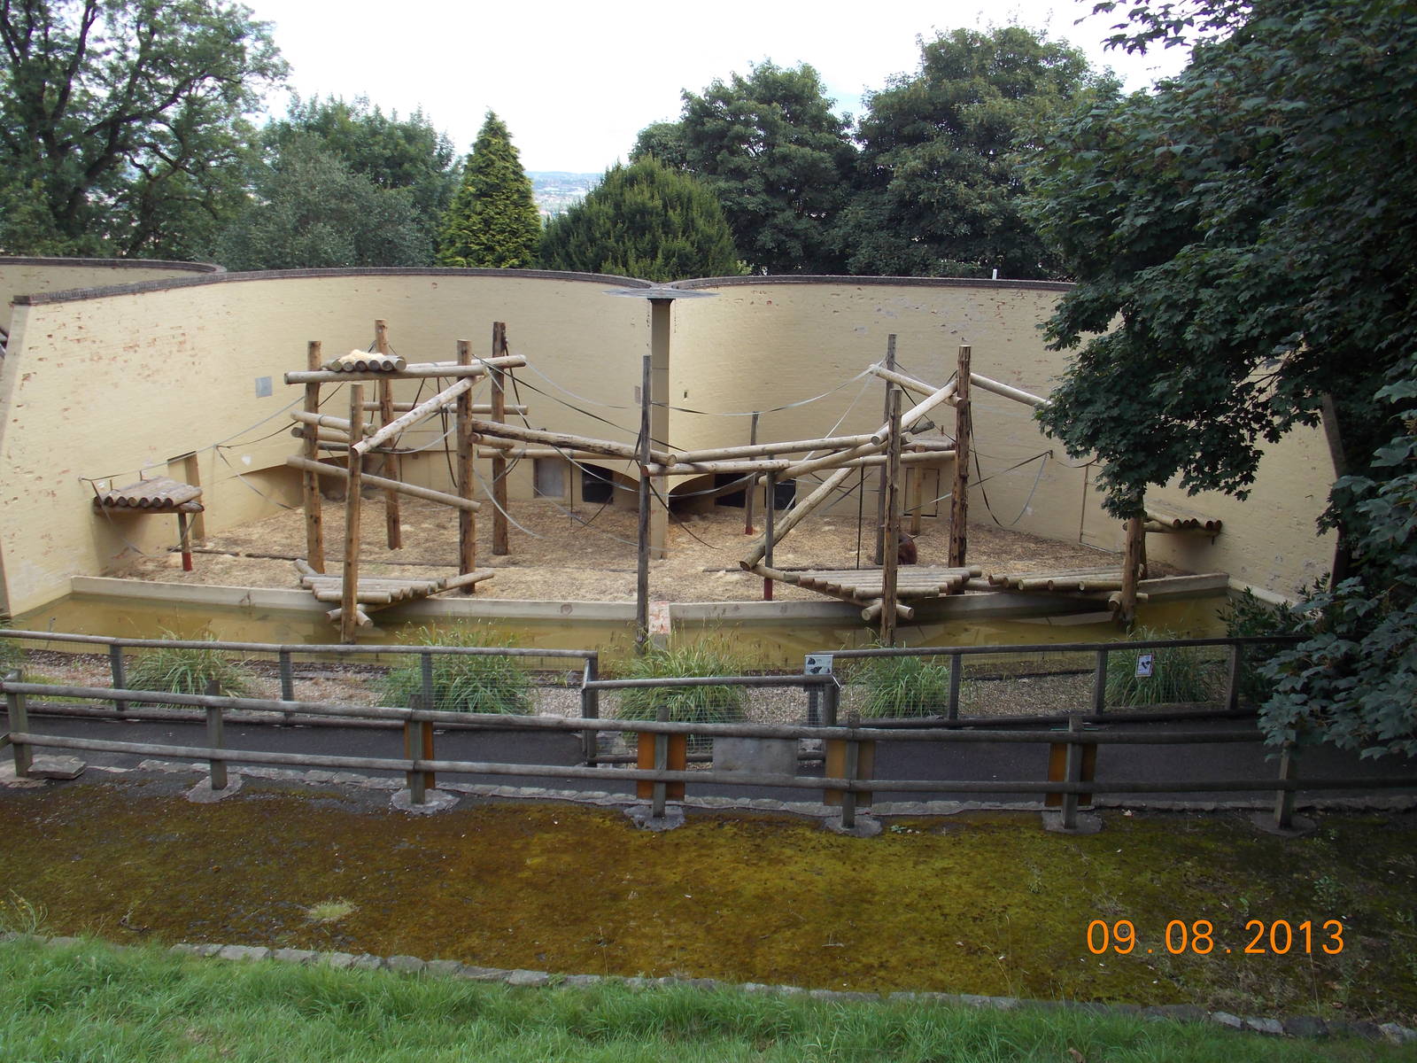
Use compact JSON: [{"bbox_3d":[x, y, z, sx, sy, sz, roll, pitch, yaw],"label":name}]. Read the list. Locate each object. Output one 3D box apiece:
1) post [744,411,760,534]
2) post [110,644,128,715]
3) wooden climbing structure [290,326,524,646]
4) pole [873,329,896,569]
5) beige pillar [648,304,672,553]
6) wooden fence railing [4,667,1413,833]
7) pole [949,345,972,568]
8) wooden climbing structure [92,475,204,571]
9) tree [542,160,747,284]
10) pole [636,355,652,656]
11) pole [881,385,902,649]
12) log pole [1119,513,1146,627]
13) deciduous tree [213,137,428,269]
[{"bbox_3d":[0.957,-1.246,26.579,0.145,2.720,0.145,2,16,-1],"label":"post"},{"bbox_3d":[-7.600,1.895,15.834,0.110,0.980,0.100,3,16,-1],"label":"post"},{"bbox_3d":[-6.139,-1.169,22.743,4.222,5.100,5.048,3,15,10],"label":"wooden climbing structure"},{"bbox_3d":[3.469,-1.543,24.151,0.200,4.600,0.200,1,15,0],"label":"pole"},{"bbox_3d":[-0.947,-1.924,23.987,0.360,5.220,0.360,1,16,0],"label":"beige pillar"},{"bbox_3d":[0.029,2.016,10.979,13.100,1.060,0.600,1,15,3],"label":"wooden fence railing"},{"bbox_3d":[4.645,-1.055,22.350,0.260,4.600,0.260,1,15,0],"label":"pole"},{"bbox_3d":[-10.800,-0.082,24.004,1.950,1.550,1.700,4,15,12],"label":"wooden climbing structure"},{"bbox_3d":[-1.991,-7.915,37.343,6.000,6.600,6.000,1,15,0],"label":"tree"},{"bbox_3d":[-1.035,-0.297,19.755,0.160,5.080,0.160,2,16,0],"label":"pole"},{"bbox_3d":[3.023,-0.098,20.128,0.215,4.500,0.215,-1,16,0],"label":"pole"},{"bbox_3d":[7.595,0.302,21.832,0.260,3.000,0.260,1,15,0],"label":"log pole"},{"bbox_3d":[-11.674,-8.103,36.947,6.400,7.000,5.800,0,16,0],"label":"deciduous tree"}]

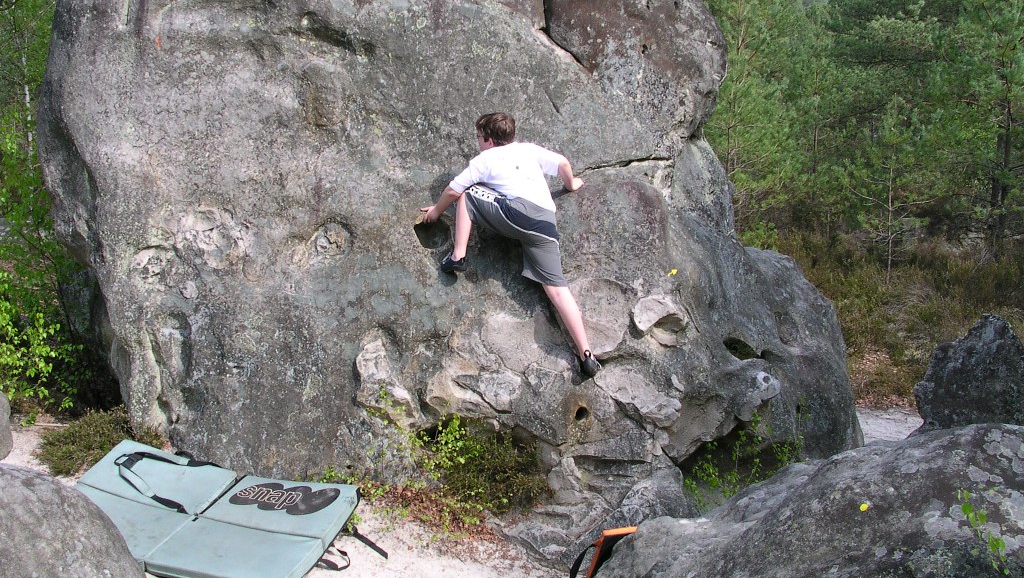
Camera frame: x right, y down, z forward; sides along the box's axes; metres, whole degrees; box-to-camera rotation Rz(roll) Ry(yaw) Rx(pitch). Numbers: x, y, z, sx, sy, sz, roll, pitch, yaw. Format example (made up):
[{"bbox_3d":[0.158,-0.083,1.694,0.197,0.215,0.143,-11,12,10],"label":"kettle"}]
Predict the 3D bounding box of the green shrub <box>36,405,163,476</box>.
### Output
[{"bbox_3d":[-2.337,0.870,6.200,0.700,0.320,0.520,-3,10,-18],"label":"green shrub"}]

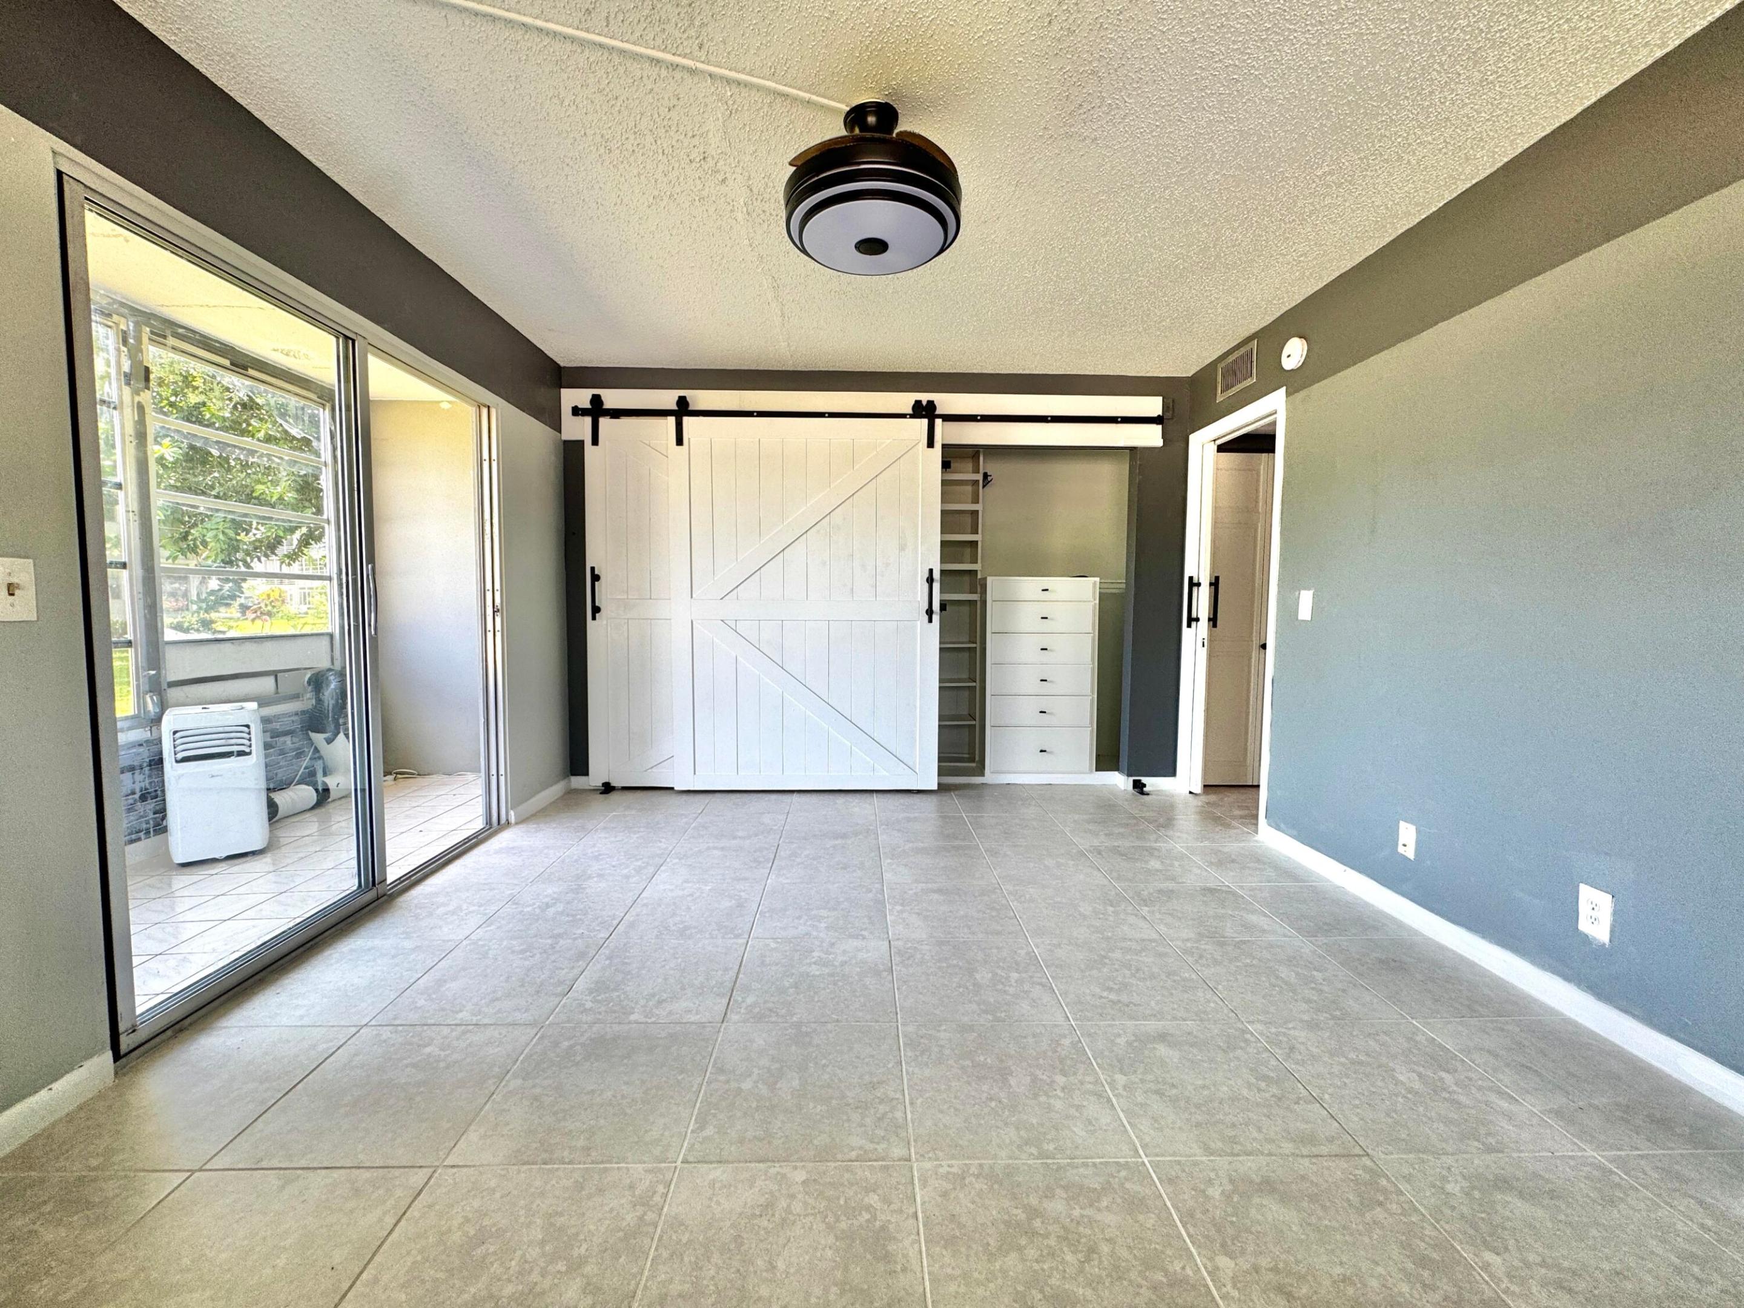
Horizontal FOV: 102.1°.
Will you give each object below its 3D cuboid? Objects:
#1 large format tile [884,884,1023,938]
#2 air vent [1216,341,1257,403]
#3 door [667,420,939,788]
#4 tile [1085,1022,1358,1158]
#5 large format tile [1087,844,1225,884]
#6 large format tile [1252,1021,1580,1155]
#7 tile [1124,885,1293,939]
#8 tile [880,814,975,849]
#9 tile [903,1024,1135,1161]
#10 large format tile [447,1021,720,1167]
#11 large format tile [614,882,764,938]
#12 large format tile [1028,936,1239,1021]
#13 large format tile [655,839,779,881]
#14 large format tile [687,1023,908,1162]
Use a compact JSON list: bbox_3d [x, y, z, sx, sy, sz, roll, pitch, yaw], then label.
[{"bbox_3d":[0.282,0.925,2.534,0.455,0.010,0.455,0,4,-1],"label":"large format tile"},{"bbox_3d":[1.895,-1.470,3.689,0.020,0.203,0.365,0,4,-1],"label":"air vent"},{"bbox_3d":[-0.367,-0.257,3.979,1.501,2.075,0.040,0,4,-1],"label":"door"},{"bbox_3d":[0.764,0.997,1.637,0.455,0.015,0.460,0,4,-1],"label":"tile"},{"bbox_3d":[1.187,0.895,3.008,0.454,0.010,0.454,0,4,-1],"label":"large format tile"},{"bbox_3d":[1.223,1.001,1.649,0.455,0.015,0.460,0,4,-1],"label":"large format tile"},{"bbox_3d":[1.200,0.938,2.579,0.455,0.015,0.460,0,4,-1],"label":"tile"},{"bbox_3d":[0.259,0.860,3.445,0.455,0.010,0.455,0,4,-1],"label":"tile"},{"bbox_3d":[0.305,0.990,1.622,0.455,0.010,0.455,0,4,-1],"label":"tile"},{"bbox_3d":[-0.609,0.982,1.599,0.455,0.010,0.455,0,4,-1],"label":"large format tile"},{"bbox_3d":[-0.632,0.917,2.510,0.455,0.010,0.455,0,4,-1],"label":"large format tile"},{"bbox_3d":[0.753,0.966,2.102,0.455,0.015,0.460,0,4,-1],"label":"large format tile"},{"bbox_3d":[-0.647,0.890,2.997,0.455,0.015,0.460,0,4,-1],"label":"large format tile"},{"bbox_3d":[-0.151,0.984,1.608,0.454,0.010,0.454,0,4,-1],"label":"large format tile"}]

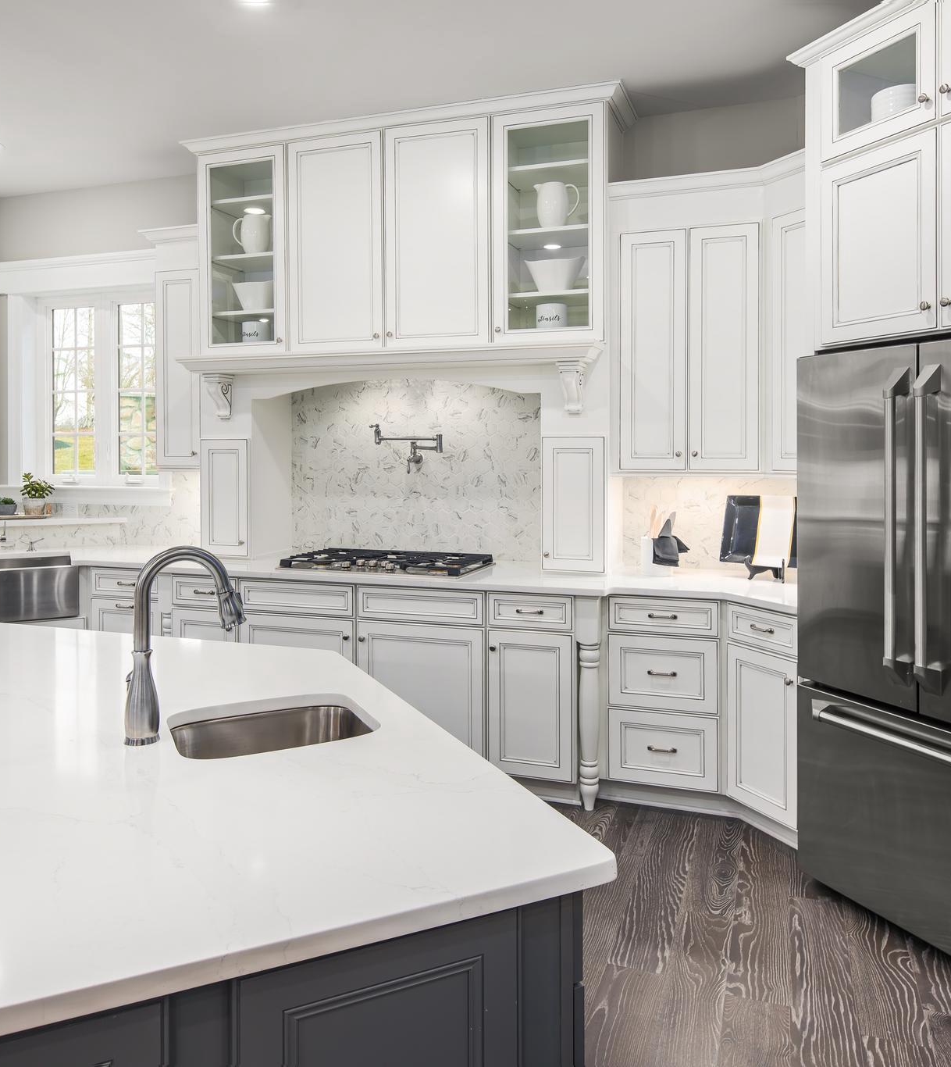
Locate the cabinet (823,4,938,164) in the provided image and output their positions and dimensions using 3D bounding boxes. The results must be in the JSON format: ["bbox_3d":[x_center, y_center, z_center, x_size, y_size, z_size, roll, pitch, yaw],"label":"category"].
[{"bbox_3d":[1.525,-1.464,2.868,0.500,0.365,0.437,-1,3,-25],"label":"cabinet"}]

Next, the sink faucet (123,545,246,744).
[{"bbox_3d":[-0.578,0.208,1.674,0.230,0.370,0.090,-2,3,-30],"label":"sink faucet"}]

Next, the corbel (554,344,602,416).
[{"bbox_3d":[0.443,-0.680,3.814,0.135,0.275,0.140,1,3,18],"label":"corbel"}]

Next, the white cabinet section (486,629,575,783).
[{"bbox_3d":[0.315,0.714,3.815,0.364,0.600,0.520,1,3,18],"label":"white cabinet section"}]

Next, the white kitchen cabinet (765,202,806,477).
[{"bbox_3d":[1.506,-0.788,3.489,0.330,1.090,0.500,-2,3,-27],"label":"white kitchen cabinet"}]

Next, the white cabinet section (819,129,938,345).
[{"bbox_3d":[1.498,-0.922,2.797,0.520,0.591,0.405,-2,3,-28],"label":"white cabinet section"}]

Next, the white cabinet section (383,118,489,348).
[{"bbox_3d":[-0.128,-1.444,4.223,0.528,1.064,0.370,1,3,18],"label":"white cabinet section"}]

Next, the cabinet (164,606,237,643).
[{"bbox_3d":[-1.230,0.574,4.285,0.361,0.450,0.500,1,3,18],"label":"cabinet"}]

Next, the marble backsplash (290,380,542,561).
[{"bbox_3d":[-0.325,-0.358,4.501,1.534,0.966,0.040,1,3,18],"label":"marble backsplash"}]

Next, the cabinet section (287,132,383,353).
[{"bbox_3d":[-0.647,-1.457,4.396,0.519,1.063,0.370,1,3,18],"label":"cabinet section"}]

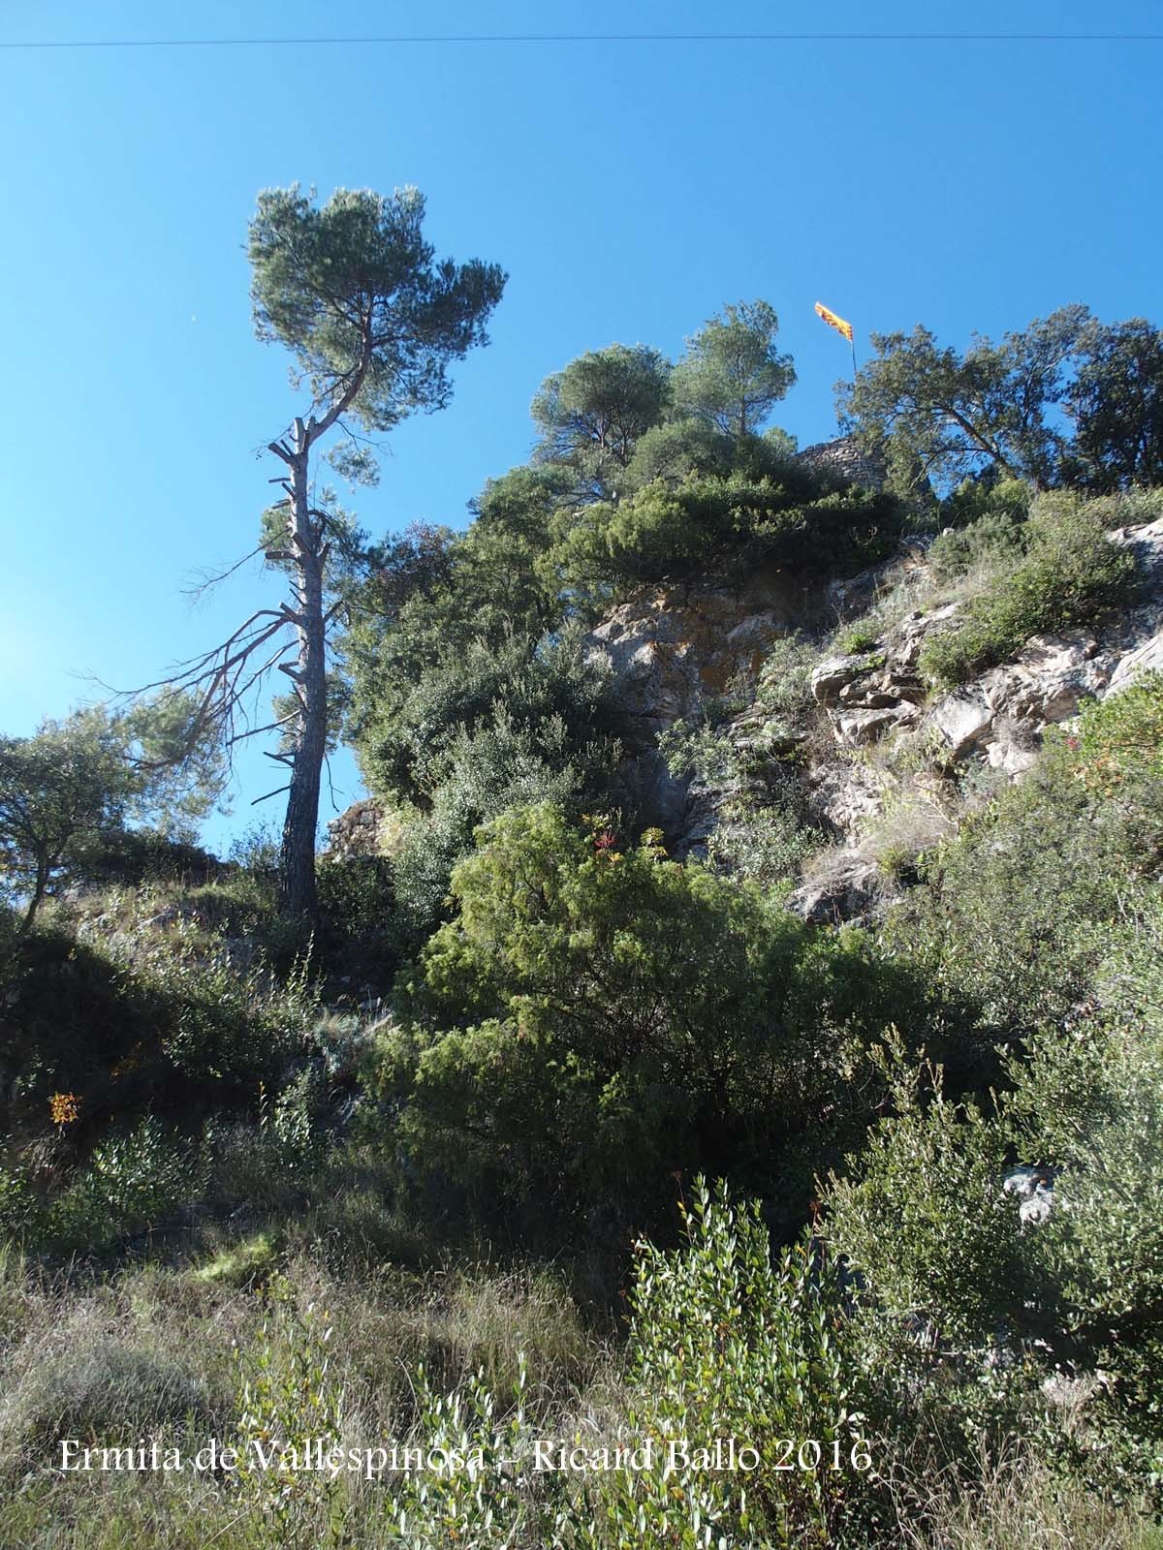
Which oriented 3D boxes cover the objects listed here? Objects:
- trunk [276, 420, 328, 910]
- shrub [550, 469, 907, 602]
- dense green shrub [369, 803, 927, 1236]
[{"bbox_3d":[-3.937,-1.708,17.790,0.600,7.400,0.600,0,-16,0],"label":"trunk"},{"bbox_3d":[3.299,-5.705,30.291,8.200,2.500,3.400,0,-16,0],"label":"shrub"},{"bbox_3d":[0.484,2.274,11.262,4.304,3.464,3.443,0,-16,0],"label":"dense green shrub"}]

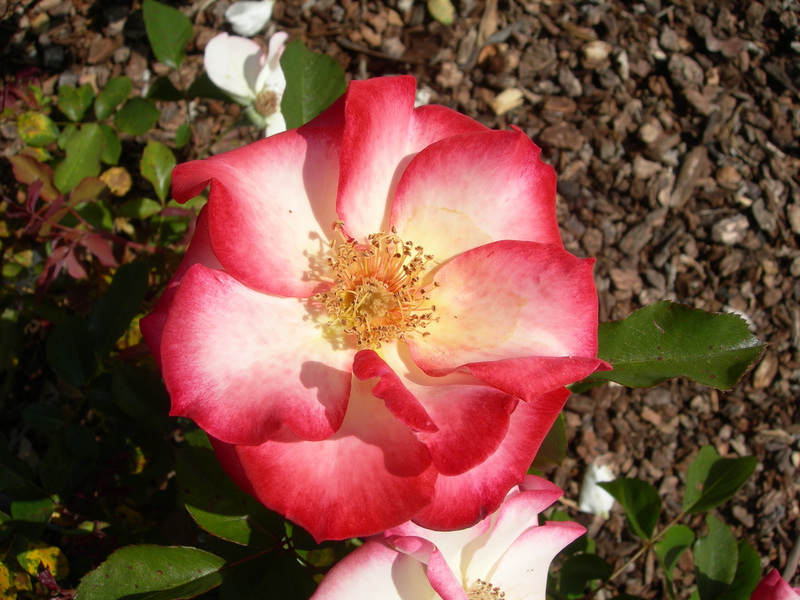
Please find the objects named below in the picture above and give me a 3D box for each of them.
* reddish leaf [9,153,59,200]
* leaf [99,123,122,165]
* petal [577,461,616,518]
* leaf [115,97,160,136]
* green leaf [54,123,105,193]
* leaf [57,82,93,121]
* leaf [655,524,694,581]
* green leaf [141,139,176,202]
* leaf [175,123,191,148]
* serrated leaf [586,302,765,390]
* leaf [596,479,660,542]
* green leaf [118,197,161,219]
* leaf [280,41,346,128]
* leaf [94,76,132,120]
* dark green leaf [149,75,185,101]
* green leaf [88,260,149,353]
[{"bbox_3d":[-0.225,-0.075,0.541,0.046,0.005,0.019,38,74,13],"label":"reddish leaf"},{"bbox_3d":[-0.198,-0.107,0.601,0.017,0.004,0.036,-25,72,-9],"label":"leaf"},{"bbox_3d":[0.157,0.150,0.700,0.030,0.012,0.041,0,70,0],"label":"petal"},{"bbox_3d":[-0.176,-0.123,0.591,0.030,0.005,0.026,-13,70,-5],"label":"leaf"},{"bbox_3d":[-0.198,-0.087,0.541,0.027,0.005,0.052,20,66,3],"label":"green leaf"},{"bbox_3d":[-0.236,-0.145,0.640,0.027,0.008,0.032,-9,70,-3],"label":"leaf"},{"bbox_3d":[0.146,0.135,0.471,0.020,0.007,0.026,-17,72,0],"label":"leaf"},{"bbox_3d":[-0.171,-0.091,0.620,0.025,0.010,0.051,-13,71,-5],"label":"green leaf"},{"bbox_3d":[-0.164,-0.124,0.660,0.011,0.005,0.021,15,71,5],"label":"leaf"},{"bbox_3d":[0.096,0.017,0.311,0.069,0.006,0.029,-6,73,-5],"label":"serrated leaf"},{"bbox_3d":[0.152,0.138,0.580,0.028,0.014,0.047,-40,68,-2],"label":"leaf"},{"bbox_3d":[-0.189,-0.067,0.640,0.032,0.007,0.017,-8,70,-3],"label":"green leaf"},{"bbox_3d":[-0.050,-0.108,0.461,0.043,0.006,0.062,-2,73,-7],"label":"leaf"},{"bbox_3d":[-0.193,-0.135,0.591,0.019,0.005,0.035,26,72,9],"label":"leaf"},{"bbox_3d":[-0.155,-0.139,0.581,0.025,0.004,0.018,-13,70,-5],"label":"dark green leaf"},{"bbox_3d":[-0.167,0.004,0.520,0.025,0.010,0.060,22,72,8],"label":"green leaf"}]

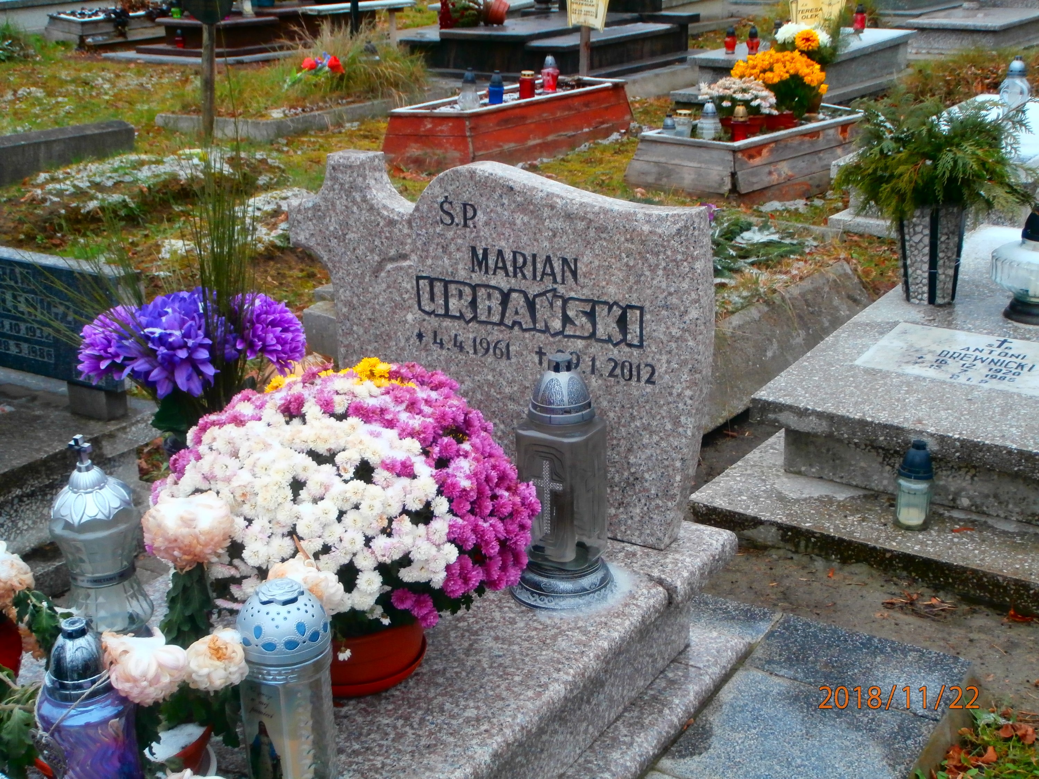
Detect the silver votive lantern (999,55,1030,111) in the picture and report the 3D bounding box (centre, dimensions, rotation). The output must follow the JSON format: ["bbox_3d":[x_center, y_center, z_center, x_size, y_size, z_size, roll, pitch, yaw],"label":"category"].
[{"bbox_3d":[2.225,-1.358,6.317,0.137,0.268,0.130,5,21,18],"label":"silver votive lantern"}]

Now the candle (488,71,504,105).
[{"bbox_3d":[-0.127,-1.621,7.592,0.082,0.178,0.082,-2,20,-1],"label":"candle"}]

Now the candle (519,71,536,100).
[{"bbox_3d":[0.048,-1.819,8.403,0.086,0.185,0.086,14,25,37],"label":"candle"}]

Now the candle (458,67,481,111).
[{"bbox_3d":[-0.268,-1.589,7.461,0.119,0.214,0.119,-2,20,-2],"label":"candle"}]

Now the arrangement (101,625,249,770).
[{"bbox_3d":[-0.494,0.458,2.053,0.207,0.251,0.197,10,23,30],"label":"arrangement"}]

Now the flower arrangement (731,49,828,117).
[{"bbox_3d":[1.386,-1.603,7.432,0.480,0.400,0.460,-2,20,1],"label":"flower arrangement"}]

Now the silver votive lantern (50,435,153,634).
[{"bbox_3d":[-0.740,0.255,2.478,0.158,0.355,0.158,10,23,30],"label":"silver votive lantern"}]

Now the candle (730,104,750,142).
[{"bbox_3d":[1.103,-1.336,7.042,0.084,0.205,0.084,-2,20,1],"label":"candle"}]

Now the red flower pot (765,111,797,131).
[{"bbox_3d":[1.275,-1.323,6.882,0.160,0.100,0.160,2,20,10],"label":"red flower pot"}]

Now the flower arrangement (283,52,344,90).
[{"bbox_3d":[-1.346,-2.077,9.173,0.420,0.230,0.240,-4,20,-7],"label":"flower arrangement"}]

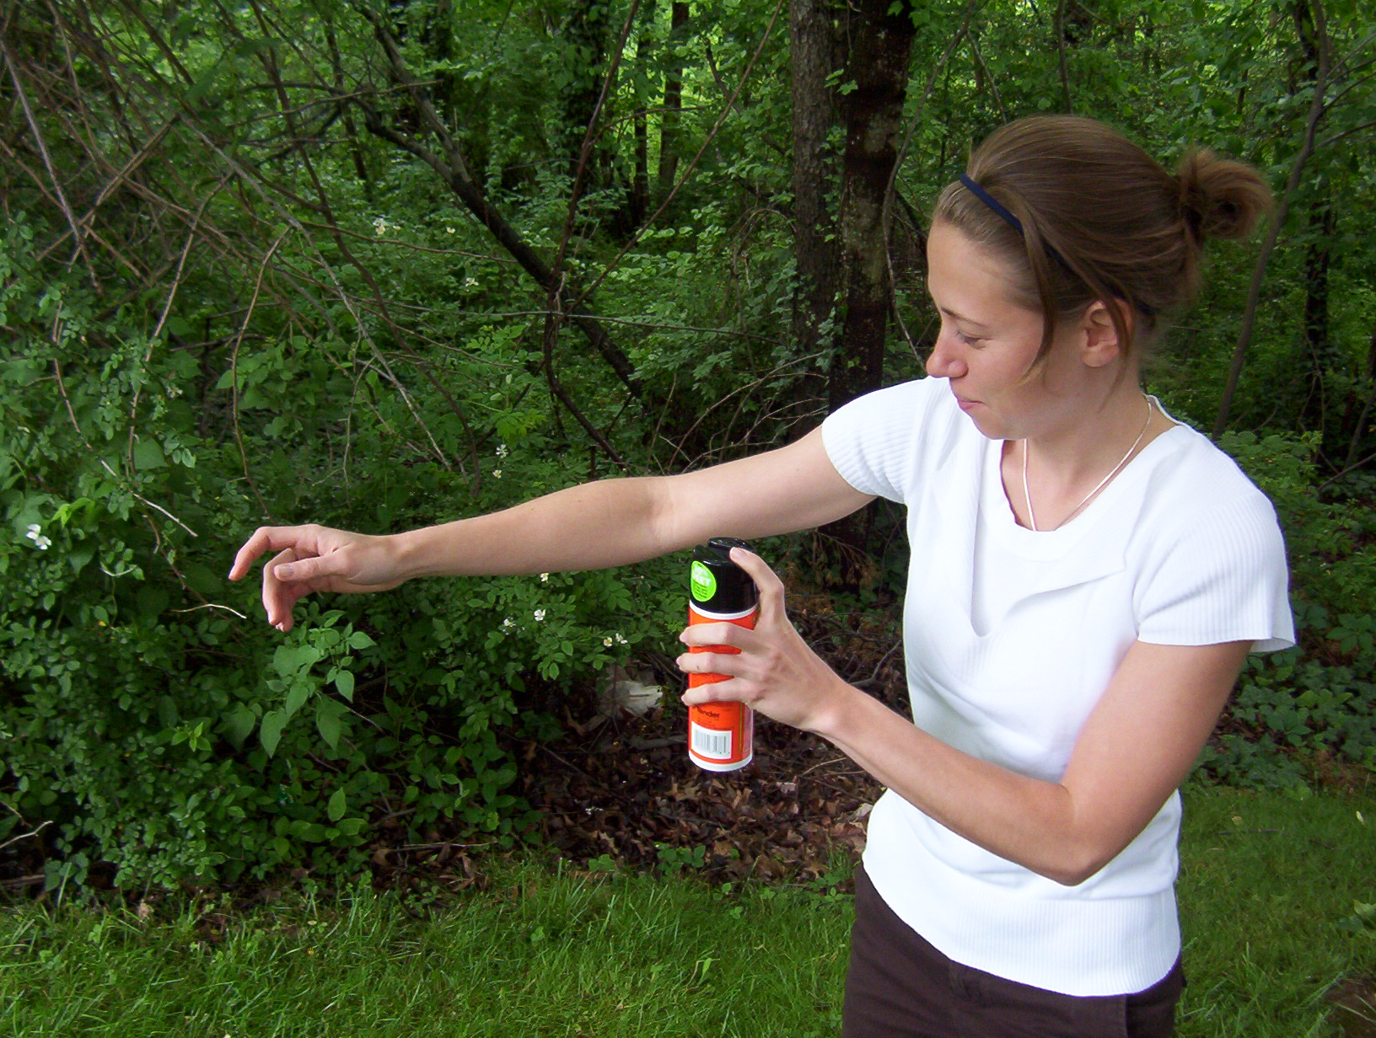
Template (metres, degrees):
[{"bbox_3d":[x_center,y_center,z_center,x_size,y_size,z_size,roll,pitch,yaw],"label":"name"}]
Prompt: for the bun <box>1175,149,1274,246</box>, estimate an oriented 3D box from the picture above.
[{"bbox_3d":[0.455,-0.275,1.220,0.080,0.078,0.078,-7,21,-19],"label":"bun"}]

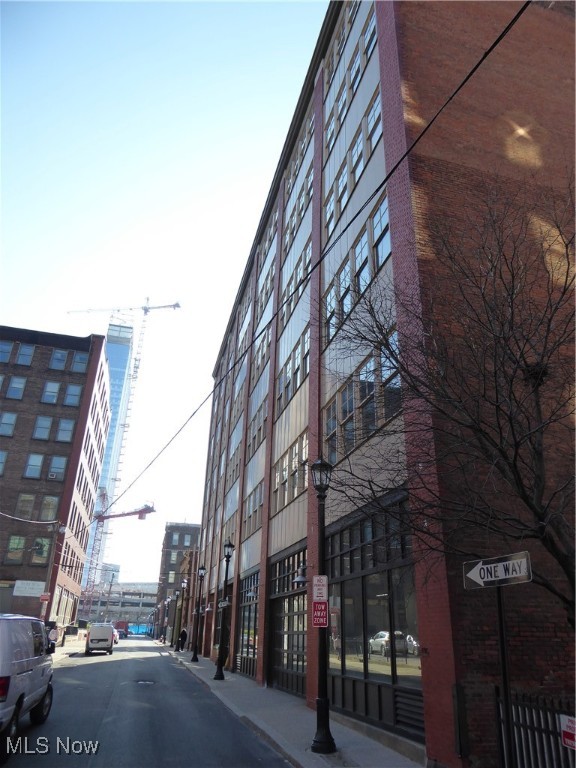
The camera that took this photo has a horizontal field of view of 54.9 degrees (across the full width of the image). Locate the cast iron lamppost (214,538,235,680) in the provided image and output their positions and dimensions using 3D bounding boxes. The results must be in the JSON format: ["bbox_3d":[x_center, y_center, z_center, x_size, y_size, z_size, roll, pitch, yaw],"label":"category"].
[{"bbox_3d":[-2.564,8.951,22.464,0.440,5.300,0.440,8,-25,-13],"label":"cast iron lamppost"}]

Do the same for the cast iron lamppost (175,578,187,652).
[{"bbox_3d":[-8.507,18.384,44.300,0.440,5.300,0.440,8,-25,-13],"label":"cast iron lamppost"}]

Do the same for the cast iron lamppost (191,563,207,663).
[{"bbox_3d":[-5.310,13.669,33.276,0.440,5.300,0.440,8,-25,-13],"label":"cast iron lamppost"}]

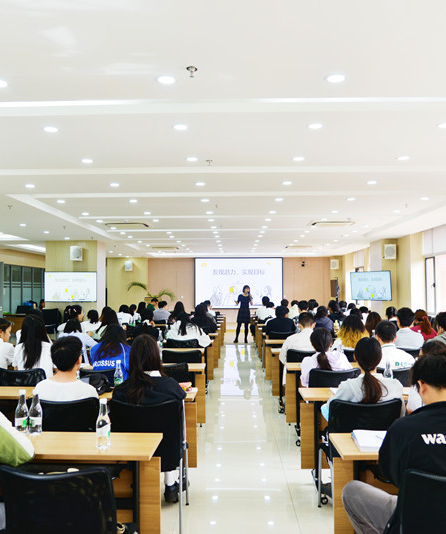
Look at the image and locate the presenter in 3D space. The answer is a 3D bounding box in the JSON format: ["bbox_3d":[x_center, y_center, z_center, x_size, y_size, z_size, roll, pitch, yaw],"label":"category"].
[{"bbox_3d":[0.600,1.345,15.171,0.550,1.635,0.360,0,-2,-7],"label":"presenter"}]

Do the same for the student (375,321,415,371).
[{"bbox_3d":[1.501,1.096,4.843,0.480,1.235,0.820,0,-3,1],"label":"student"}]

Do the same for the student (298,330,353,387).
[{"bbox_3d":[0.886,1.132,4.822,0.480,1.164,0.800,0,-2,1],"label":"student"}]

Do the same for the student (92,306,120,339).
[{"bbox_3d":[-1.646,1.218,7.555,0.460,1.270,0.700,0,-2,1],"label":"student"}]

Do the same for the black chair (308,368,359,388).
[{"bbox_3d":[0.965,1.296,4.749,0.480,0.850,0.540,0,-2,1],"label":"black chair"}]

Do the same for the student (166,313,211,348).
[{"bbox_3d":[-0.476,1.248,7.673,0.580,1.210,0.720,0,-2,1],"label":"student"}]

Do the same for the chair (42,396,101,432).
[{"bbox_3d":[-0.988,1.274,3.572,0.480,0.860,0.550,0,-3,1],"label":"chair"}]

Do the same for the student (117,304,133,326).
[{"bbox_3d":[-2.185,1.446,11.802,0.450,1.240,0.720,0,-3,1],"label":"student"}]

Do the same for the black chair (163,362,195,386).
[{"bbox_3d":[-0.512,1.294,5.000,0.470,0.870,0.570,0,-3,1],"label":"black chair"}]

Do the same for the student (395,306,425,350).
[{"bbox_3d":[2.305,1.184,6.752,0.490,1.320,0.780,0,-3,1],"label":"student"}]

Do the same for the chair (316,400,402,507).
[{"bbox_3d":[0.883,1.241,3.460,0.480,0.850,0.550,0,-2,1],"label":"chair"}]

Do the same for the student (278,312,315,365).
[{"bbox_3d":[0.984,1.210,6.782,0.520,1.270,0.800,0,-3,1],"label":"student"}]

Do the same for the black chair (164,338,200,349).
[{"bbox_3d":[-0.584,1.470,8.029,0.480,0.860,0.550,0,-3,1],"label":"black chair"}]

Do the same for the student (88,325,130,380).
[{"bbox_3d":[-0.976,1.122,4.877,0.430,1.205,0.800,0,-3,5],"label":"student"}]

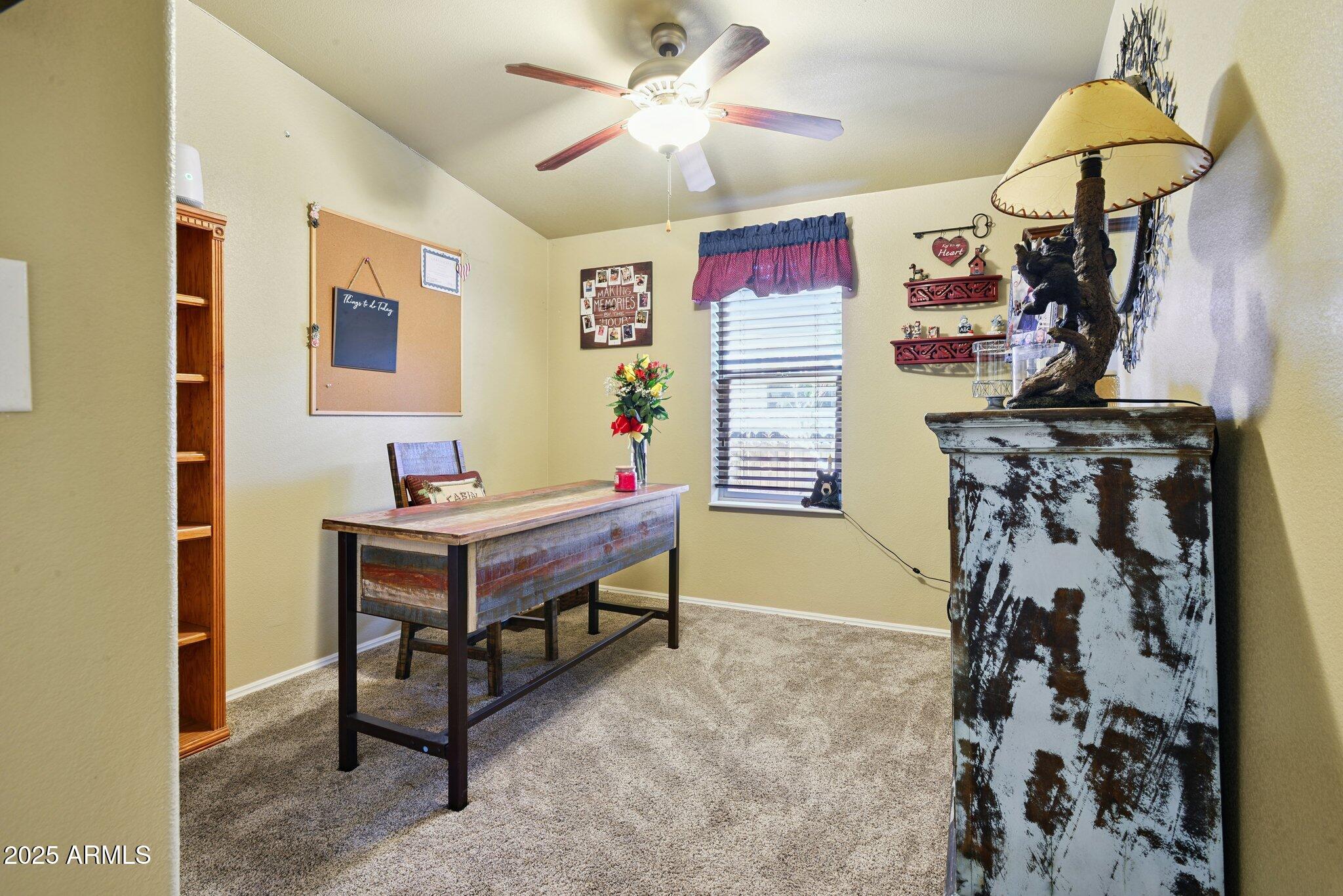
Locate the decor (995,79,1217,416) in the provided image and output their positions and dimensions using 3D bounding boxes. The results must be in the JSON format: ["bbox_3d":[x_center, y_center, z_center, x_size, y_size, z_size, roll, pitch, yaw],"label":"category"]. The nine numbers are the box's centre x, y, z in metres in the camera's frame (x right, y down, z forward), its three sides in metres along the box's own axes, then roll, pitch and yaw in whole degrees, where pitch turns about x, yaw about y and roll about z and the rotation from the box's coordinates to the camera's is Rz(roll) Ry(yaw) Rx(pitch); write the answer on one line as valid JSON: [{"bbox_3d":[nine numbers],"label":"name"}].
[{"bbox_3d":[0.812,-0.370,1.296,0.355,0.598,0.355,1,3,28],"label":"decor"}]

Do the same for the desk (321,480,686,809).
[{"bbox_3d":[-0.496,0.592,2.652,0.549,0.783,1.530,1,3,25],"label":"desk"}]

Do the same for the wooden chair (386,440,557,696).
[{"bbox_3d":[-0.844,0.472,2.935,0.565,0.995,0.455,1,3,22],"label":"wooden chair"}]

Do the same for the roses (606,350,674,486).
[{"bbox_3d":[-0.145,-0.125,3.083,0.305,0.610,0.280,0,3,0],"label":"roses"}]

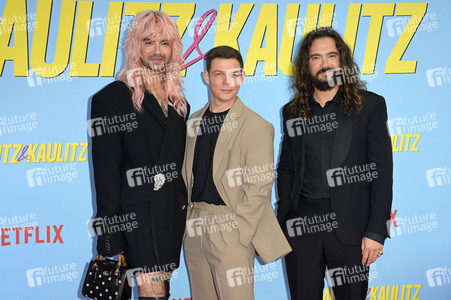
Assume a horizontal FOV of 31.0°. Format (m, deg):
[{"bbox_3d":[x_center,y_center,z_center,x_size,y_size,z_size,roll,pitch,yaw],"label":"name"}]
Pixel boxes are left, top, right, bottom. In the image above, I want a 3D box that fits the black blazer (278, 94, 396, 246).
[{"bbox_3d":[0.476,0.072,3.550,0.450,0.660,0.280,3,8,21],"label":"black blazer"}]

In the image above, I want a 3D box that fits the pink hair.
[{"bbox_3d":[-0.311,-0.369,3.470,0.270,0.430,0.260,-1,7,-9],"label":"pink hair"}]

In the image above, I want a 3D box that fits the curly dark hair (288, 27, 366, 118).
[{"bbox_3d":[0.432,-0.329,3.450,0.310,0.370,0.260,2,8,9],"label":"curly dark hair"}]

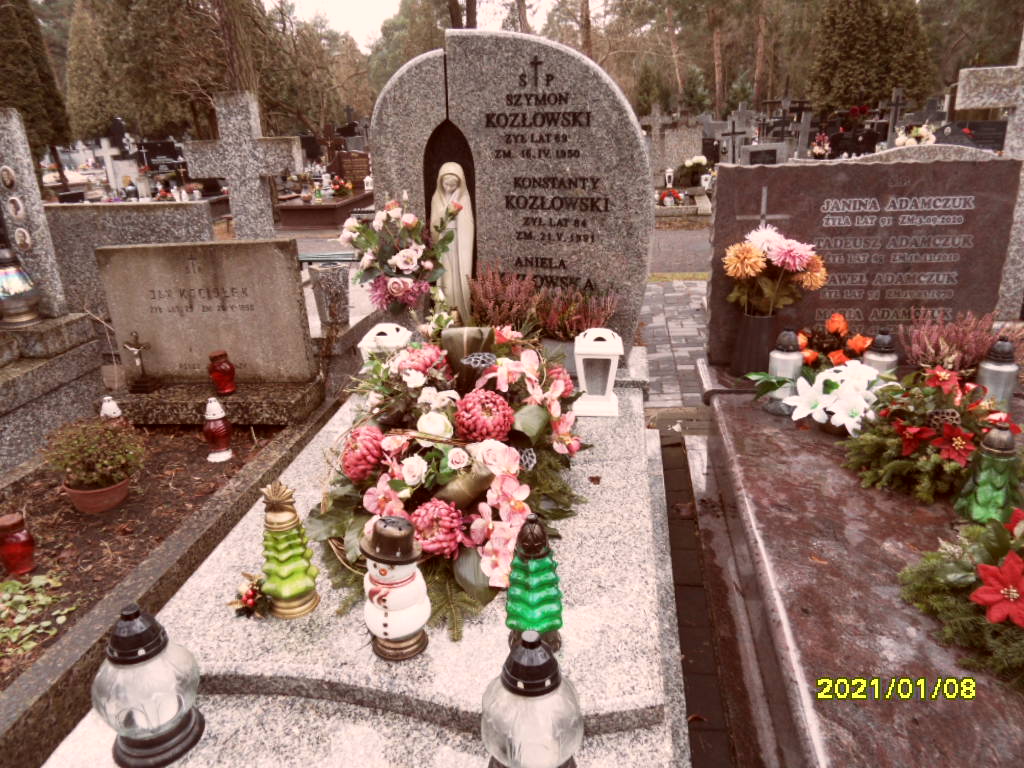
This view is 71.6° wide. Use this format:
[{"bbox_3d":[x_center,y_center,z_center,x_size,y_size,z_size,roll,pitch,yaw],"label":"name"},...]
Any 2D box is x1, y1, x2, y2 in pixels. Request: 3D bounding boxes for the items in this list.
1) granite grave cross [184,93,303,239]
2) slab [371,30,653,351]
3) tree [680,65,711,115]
[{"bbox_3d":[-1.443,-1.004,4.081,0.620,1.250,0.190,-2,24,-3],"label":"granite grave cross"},{"bbox_3d":[0.001,-0.647,2.614,1.011,1.177,0.120,3,22,9],"label":"slab"},{"bbox_3d":[6.466,-10.261,25.017,1.150,1.900,1.150,2,24,5],"label":"tree"}]

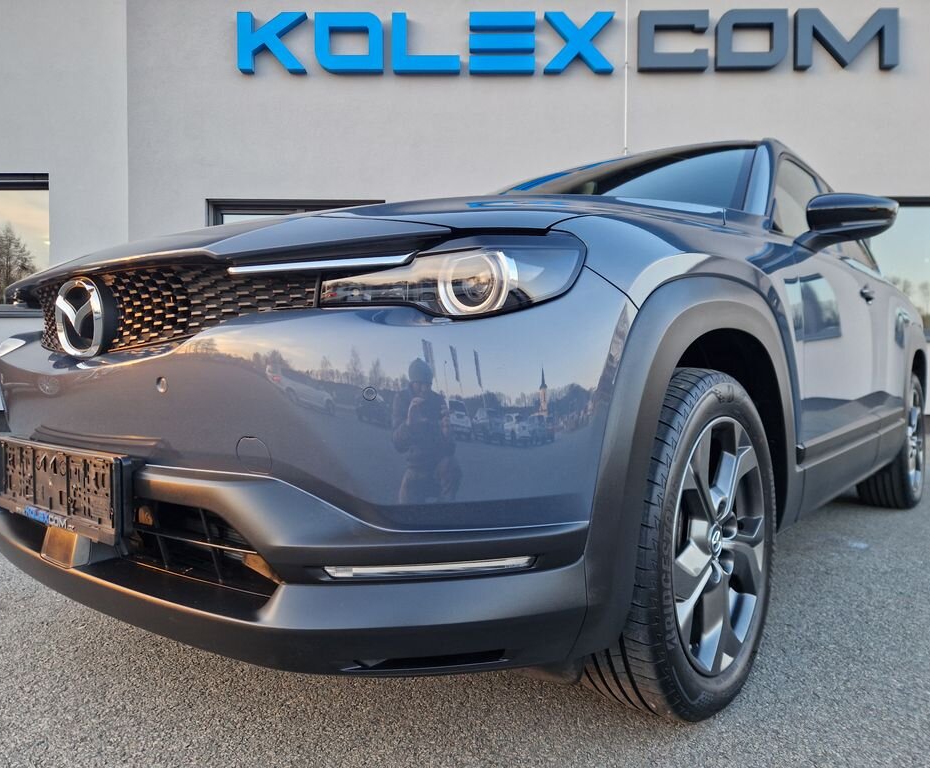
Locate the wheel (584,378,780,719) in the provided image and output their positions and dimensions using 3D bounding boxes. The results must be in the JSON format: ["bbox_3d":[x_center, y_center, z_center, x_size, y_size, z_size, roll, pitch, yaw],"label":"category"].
[{"bbox_3d":[0.444,0.307,1.416,0.220,0.690,0.690,0,1,40],"label":"wheel"}]

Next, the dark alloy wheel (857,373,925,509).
[{"bbox_3d":[2.149,0.270,3.426,0.220,0.690,0.690,0,1,40],"label":"dark alloy wheel"}]

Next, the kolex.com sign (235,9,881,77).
[{"bbox_3d":[1.148,-3.840,7.630,7.360,0.635,0.120,0,1,0],"label":"kolex.com sign"}]

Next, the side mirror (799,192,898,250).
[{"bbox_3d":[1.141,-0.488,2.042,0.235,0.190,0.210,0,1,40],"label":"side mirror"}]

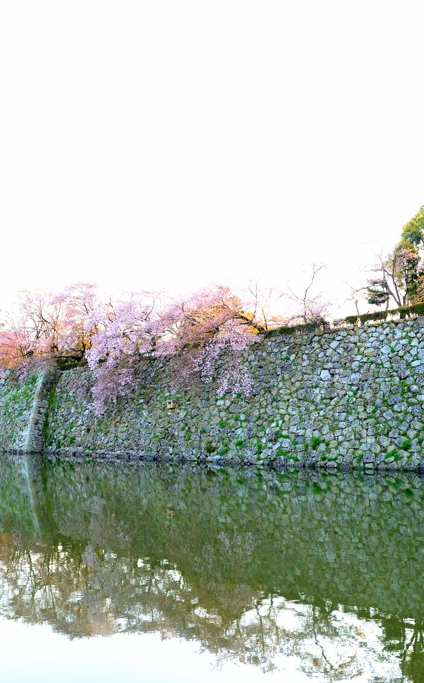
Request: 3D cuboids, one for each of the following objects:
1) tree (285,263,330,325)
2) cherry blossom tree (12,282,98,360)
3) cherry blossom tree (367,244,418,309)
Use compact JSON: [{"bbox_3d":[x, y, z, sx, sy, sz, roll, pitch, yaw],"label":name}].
[{"bbox_3d":[6.880,-3.370,41.000,3.320,4.810,3.100,0,-9,0],"label":"tree"},{"bbox_3d":[-14.990,-1.910,54.500,8.240,7.710,7.300,0,-9,0],"label":"cherry blossom tree"},{"bbox_3d":[11.520,-3.940,36.500,3.210,4.760,3.100,0,-9,0],"label":"cherry blossom tree"}]

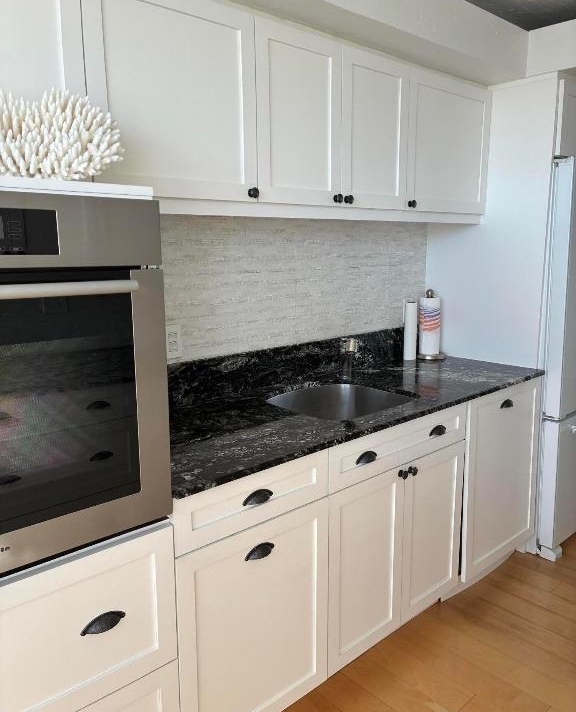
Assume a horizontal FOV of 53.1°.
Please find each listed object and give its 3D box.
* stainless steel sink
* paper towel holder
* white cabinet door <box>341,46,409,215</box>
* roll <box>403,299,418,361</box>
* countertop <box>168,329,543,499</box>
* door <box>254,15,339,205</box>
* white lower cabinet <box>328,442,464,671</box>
[{"bbox_3d":[0.187,0.261,2.117,0.490,0.190,0.445,-10,14,-40],"label":"stainless steel sink"},{"bbox_3d":[0.708,-0.157,2.817,0.144,0.334,0.144,-10,14,-40],"label":"paper towel holder"},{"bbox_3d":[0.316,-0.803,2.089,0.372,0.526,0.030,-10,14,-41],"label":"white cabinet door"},{"bbox_3d":[0.595,-0.124,2.775,0.062,0.285,0.062,0,11,0],"label":"roll"},{"bbox_3d":[0.217,0.079,2.139,1.870,0.169,0.649,-10,14,-40],"label":"countertop"},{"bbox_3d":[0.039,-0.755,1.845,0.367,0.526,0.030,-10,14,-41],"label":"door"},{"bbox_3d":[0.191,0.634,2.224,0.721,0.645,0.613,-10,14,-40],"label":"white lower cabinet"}]

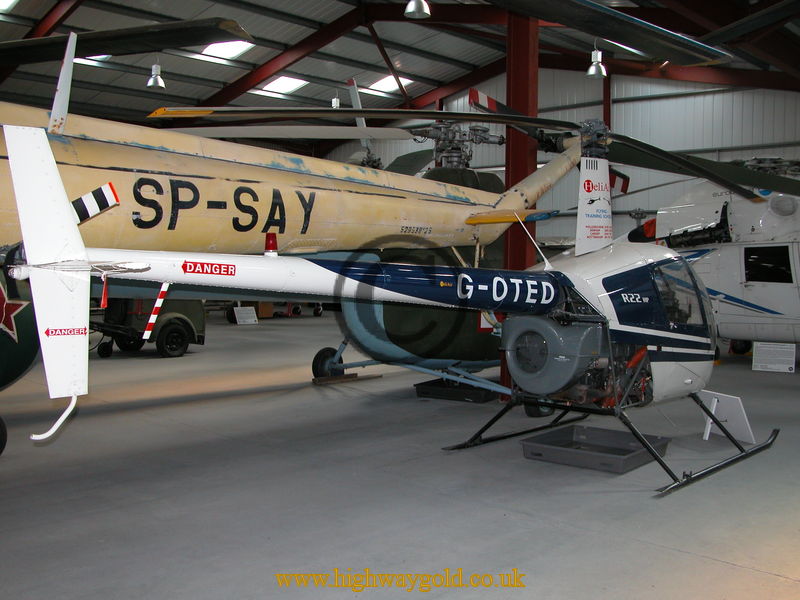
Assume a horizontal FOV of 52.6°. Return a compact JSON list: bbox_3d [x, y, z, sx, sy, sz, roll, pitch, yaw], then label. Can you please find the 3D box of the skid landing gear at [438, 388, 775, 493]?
[{"bbox_3d":[1.781,1.010,6.816,2.030,0.520,2.000,-2,3,-44],"label":"skid landing gear"}]

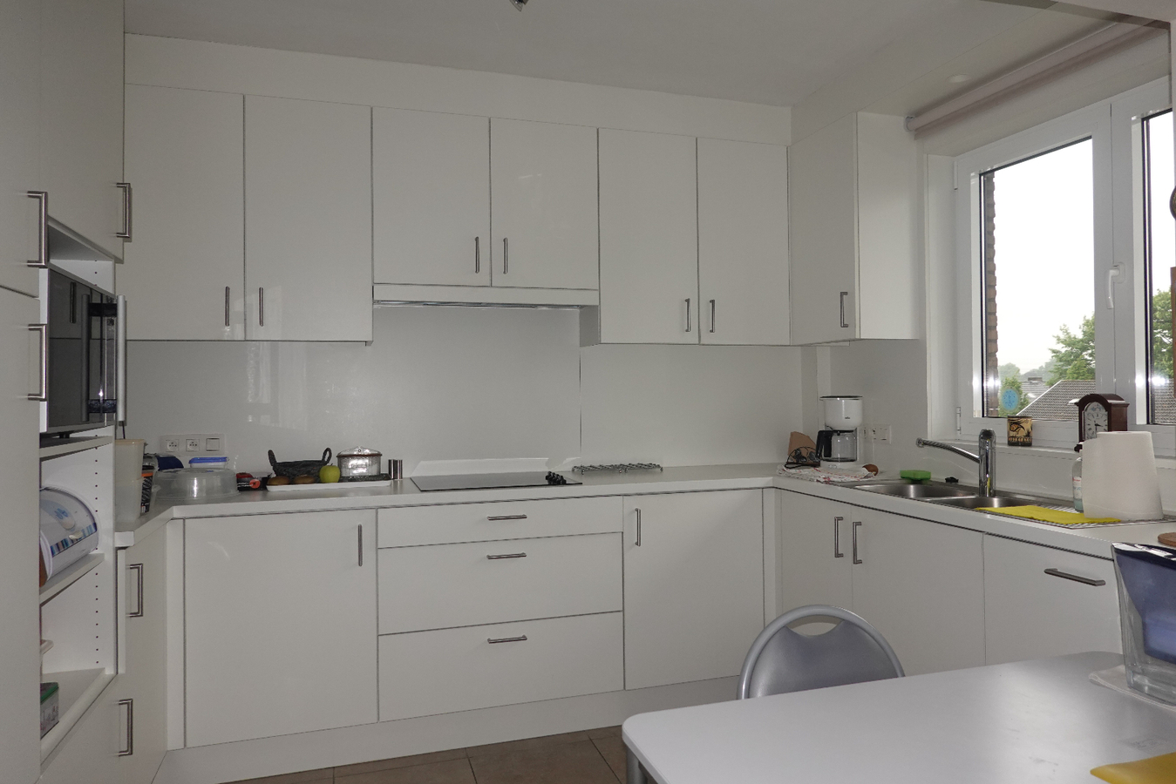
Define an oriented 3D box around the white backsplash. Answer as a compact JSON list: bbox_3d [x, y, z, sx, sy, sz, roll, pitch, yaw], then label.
[{"bbox_3d":[-0.391,0.005,3.430,3.040,0.710,0.030,-1,0,-17],"label":"white backsplash"}]

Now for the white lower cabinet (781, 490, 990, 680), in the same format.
[{"bbox_3d":[1.184,0.753,2.712,0.540,0.741,1.050,-1,0,-17],"label":"white lower cabinet"}]

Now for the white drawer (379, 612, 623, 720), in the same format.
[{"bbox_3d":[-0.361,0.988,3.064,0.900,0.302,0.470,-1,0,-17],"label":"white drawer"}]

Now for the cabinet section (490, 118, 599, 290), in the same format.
[{"bbox_3d":[-0.214,-0.752,3.318,0.451,0.671,0.300,-1,0,-17],"label":"cabinet section"}]

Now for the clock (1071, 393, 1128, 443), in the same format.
[{"bbox_3d":[1.594,0.098,2.437,0.070,0.183,0.135,-1,0,-17],"label":"clock"}]

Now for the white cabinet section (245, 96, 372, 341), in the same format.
[{"bbox_3d":[-1.071,-0.628,3.038,0.441,0.885,0.326,-1,0,-17],"label":"white cabinet section"}]

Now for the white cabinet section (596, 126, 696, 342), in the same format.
[{"bbox_3d":[0.216,-0.645,3.453,0.450,0.894,0.300,-1,0,-17],"label":"white cabinet section"}]

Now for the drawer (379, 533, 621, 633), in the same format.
[{"bbox_3d":[-0.364,0.688,3.064,0.900,0.299,0.470,-1,0,-17],"label":"drawer"}]

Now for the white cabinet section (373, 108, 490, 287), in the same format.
[{"bbox_3d":[-0.645,-0.748,3.183,0.452,0.671,0.300,-1,0,-17],"label":"white cabinet section"}]

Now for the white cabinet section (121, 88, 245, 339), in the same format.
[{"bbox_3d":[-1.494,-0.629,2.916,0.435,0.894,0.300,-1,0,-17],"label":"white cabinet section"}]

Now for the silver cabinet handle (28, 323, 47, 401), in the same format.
[{"bbox_3d":[-0.990,-0.053,1.413,0.035,0.139,0.012,-1,0,-17],"label":"silver cabinet handle"}]

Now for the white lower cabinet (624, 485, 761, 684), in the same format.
[{"bbox_3d":[0.341,0.762,3.327,0.600,0.741,0.550,-1,0,-17],"label":"white lower cabinet"}]

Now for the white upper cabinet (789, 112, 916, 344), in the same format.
[{"bbox_3d":[1.117,-0.649,3.316,0.300,0.885,0.456,-1,0,-17],"label":"white upper cabinet"}]

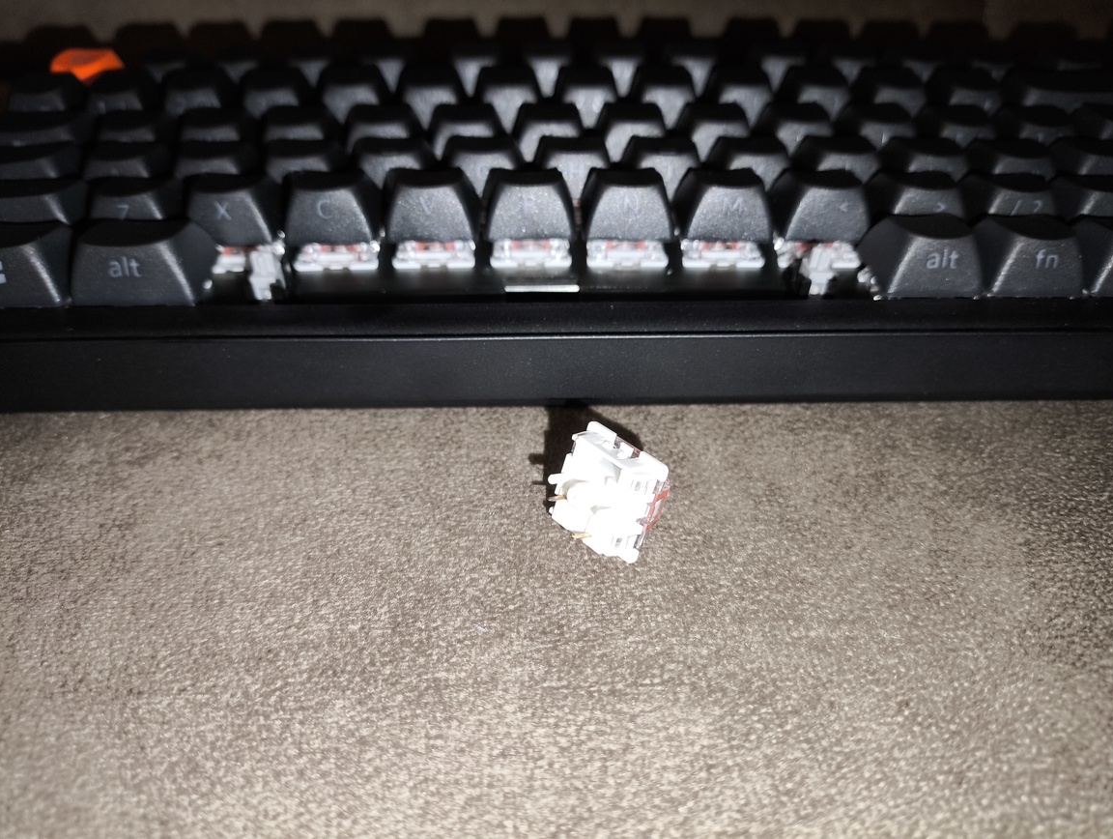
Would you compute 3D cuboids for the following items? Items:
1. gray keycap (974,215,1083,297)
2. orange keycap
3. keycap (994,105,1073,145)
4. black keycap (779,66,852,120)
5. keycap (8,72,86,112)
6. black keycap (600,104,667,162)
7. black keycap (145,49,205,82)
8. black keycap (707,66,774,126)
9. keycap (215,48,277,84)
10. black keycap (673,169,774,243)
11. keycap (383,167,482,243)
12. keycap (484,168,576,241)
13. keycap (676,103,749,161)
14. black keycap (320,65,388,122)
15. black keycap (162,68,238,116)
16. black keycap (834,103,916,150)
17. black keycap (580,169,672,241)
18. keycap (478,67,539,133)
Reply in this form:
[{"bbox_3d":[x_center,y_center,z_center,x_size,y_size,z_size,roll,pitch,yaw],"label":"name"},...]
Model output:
[{"bbox_3d":[0.084,-0.031,0.144,0.018,0.009,0.018,-1,41,-1],"label":"gray keycap"},{"bbox_3d":[-0.124,-0.093,0.219,0.018,0.011,0.018,-1,40,-1],"label":"orange keycap"},{"bbox_3d":[0.112,-0.068,0.190,0.018,0.009,0.018,-1,41,-2],"label":"keycap"},{"bbox_3d":[0.064,-0.081,0.203,0.018,0.011,0.018,-1,40,-1],"label":"black keycap"},{"bbox_3d":[-0.121,-0.077,0.197,0.018,0.010,0.018,-1,41,-1],"label":"keycap"},{"bbox_3d":[0.017,-0.067,0.186,0.018,0.009,0.018,-1,41,-2],"label":"black keycap"},{"bbox_3d":[-0.102,-0.092,0.213,0.018,0.011,0.018,-1,40,-1],"label":"black keycap"},{"bbox_3d":[0.045,-0.081,0.200,0.018,0.011,0.018,-1,40,-1],"label":"black keycap"},{"bbox_3d":[-0.083,-0.095,0.218,0.018,0.011,0.018,-1,40,-1],"label":"keycap"},{"bbox_3d":[0.033,-0.043,0.157,0.018,0.009,0.018,-1,41,-1],"label":"black keycap"},{"bbox_3d":[-0.024,-0.043,0.157,0.018,0.010,0.018,-1,40,-1],"label":"keycap"},{"bbox_3d":[-0.005,-0.043,0.156,0.018,0.009,0.018,-1,41,-1],"label":"keycap"},{"bbox_3d":[0.036,-0.067,0.187,0.018,0.009,0.018,-1,41,-2],"label":"keycap"},{"bbox_3d":[-0.049,-0.080,0.200,0.018,0.011,0.018,-1,40,-1],"label":"black keycap"},{"bbox_3d":[-0.086,-0.079,0.197,0.018,0.010,0.018,-1,41,-1],"label":"black keycap"},{"bbox_3d":[0.074,-0.068,0.188,0.018,0.009,0.018,-1,41,-2],"label":"black keycap"},{"bbox_3d":[0.013,-0.043,0.156,0.018,0.010,0.018,-1,40,-1],"label":"black keycap"},{"bbox_3d":[-0.012,-0.080,0.198,0.018,0.011,0.018,-1,40,-1],"label":"keycap"}]

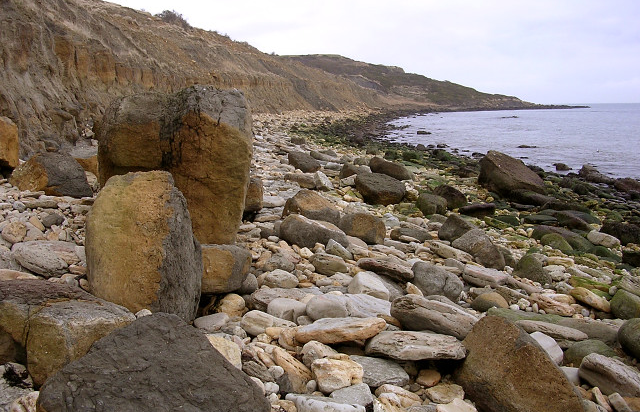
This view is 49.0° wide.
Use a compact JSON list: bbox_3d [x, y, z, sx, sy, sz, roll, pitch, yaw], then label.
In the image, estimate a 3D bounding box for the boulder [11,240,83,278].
[{"bbox_3d":[-2.100,0.408,5.392,0.510,0.262,0.331,2,9,15],"label":"boulder"}]

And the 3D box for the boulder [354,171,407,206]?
[{"bbox_3d":[1.003,-0.293,11.629,0.842,0.500,0.632,1,8,10],"label":"boulder"}]

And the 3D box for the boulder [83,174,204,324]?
[{"bbox_3d":[-1.246,0.280,4.981,0.739,1.052,0.554,1,8,8],"label":"boulder"}]

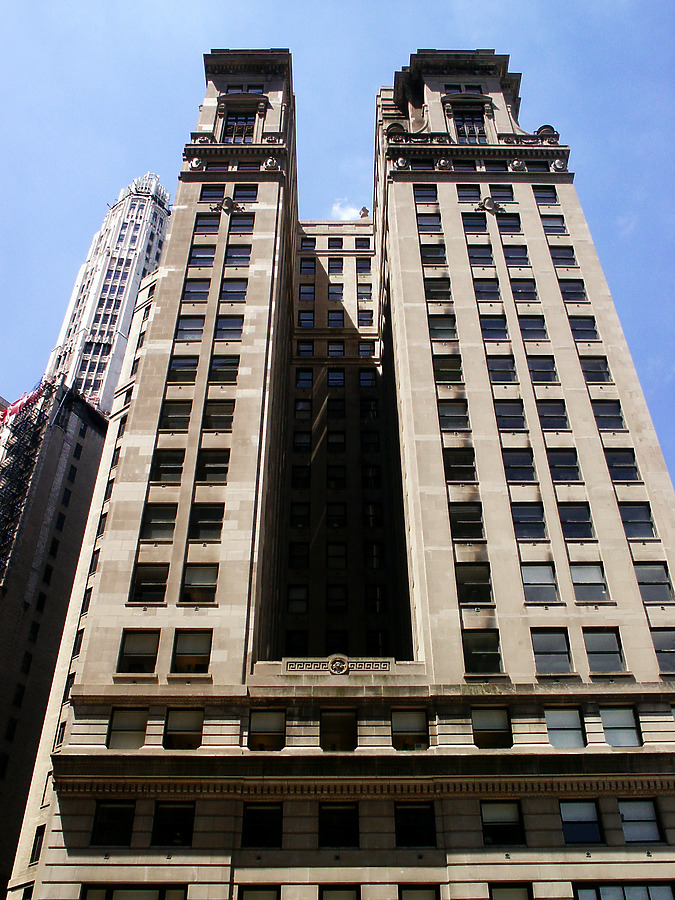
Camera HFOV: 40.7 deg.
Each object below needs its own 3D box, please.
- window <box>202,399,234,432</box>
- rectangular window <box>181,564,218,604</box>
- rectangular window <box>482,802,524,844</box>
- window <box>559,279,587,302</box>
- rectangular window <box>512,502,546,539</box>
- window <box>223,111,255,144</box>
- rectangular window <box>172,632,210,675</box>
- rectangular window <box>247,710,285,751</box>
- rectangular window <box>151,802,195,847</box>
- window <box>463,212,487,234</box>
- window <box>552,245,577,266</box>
[{"bbox_3d":[-6.302,-1.837,48.788,1.621,2.201,0.200,0,-42,0],"label":"window"},{"bbox_3d":[-6.269,6.125,41.627,1.621,2.201,0.200,0,-42,0],"label":"rectangular window"},{"bbox_3d":[6.155,13.857,33.798,1.542,1.671,0.200,0,-42,0],"label":"rectangular window"},{"bbox_3d":[14.127,-9.458,54.426,1.533,2.108,0.200,0,-42,0],"label":"window"},{"bbox_3d":[9.285,3.422,44.180,1.596,2.170,0.200,0,-42,0],"label":"rectangular window"},{"bbox_3d":[-7.665,-24.969,70.455,2.090,4.610,0.320,0,-42,0],"label":"window"},{"bbox_3d":[-6.365,8.828,39.672,1.580,2.200,0.250,0,-42,0],"label":"rectangular window"},{"bbox_3d":[-2.692,10.881,35.072,1.377,1.751,0.250,0,-42,0],"label":"rectangular window"},{"bbox_3d":[-6.184,14.147,34.475,1.514,1.668,0.200,0,-42,0],"label":"rectangular window"},{"bbox_3d":[9.018,-14.776,59.626,1.492,2.109,0.200,0,-42,0],"label":"window"},{"bbox_3d":[14.126,-11.992,56.697,1.533,2.080,0.200,0,-42,0],"label":"window"}]

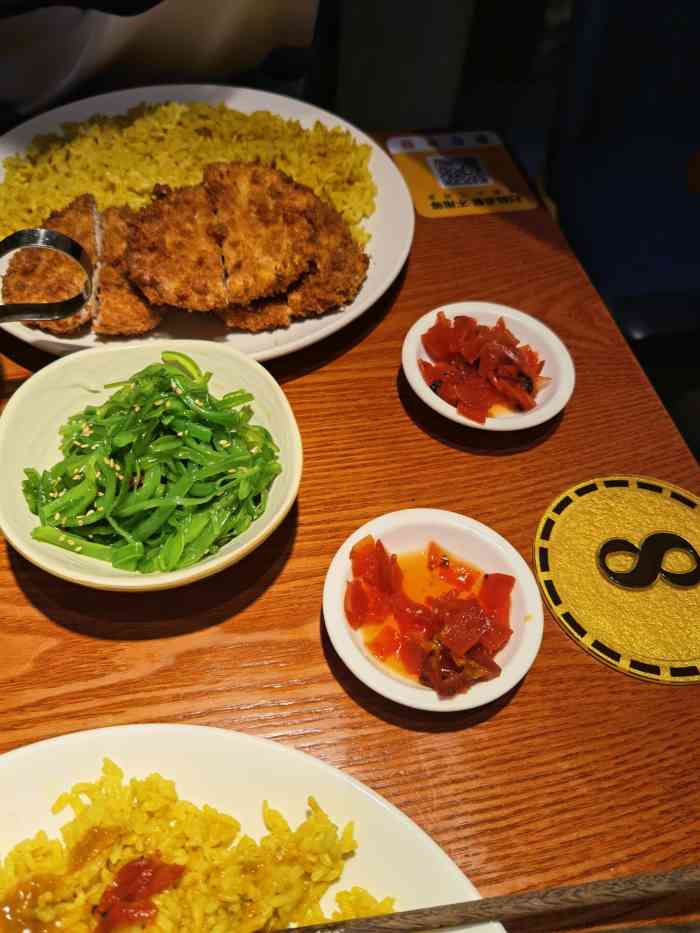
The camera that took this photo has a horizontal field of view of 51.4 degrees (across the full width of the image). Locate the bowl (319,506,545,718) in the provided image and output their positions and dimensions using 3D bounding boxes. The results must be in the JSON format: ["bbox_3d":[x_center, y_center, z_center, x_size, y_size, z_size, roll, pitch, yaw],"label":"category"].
[{"bbox_3d":[0.033,0.060,0.301,0.088,0.023,0.088,3,55,-4],"label":"bowl"}]

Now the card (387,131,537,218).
[{"bbox_3d":[0.076,-0.203,0.501,0.085,0.003,0.092,-9,56,-12],"label":"card"}]

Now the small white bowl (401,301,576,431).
[{"bbox_3d":[0.071,-0.048,0.381,0.088,0.023,0.088,3,55,-4],"label":"small white bowl"}]

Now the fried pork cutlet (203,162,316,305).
[{"bbox_3d":[-0.047,-0.126,0.395,0.052,0.018,0.096,-7,63,-10],"label":"fried pork cutlet"}]

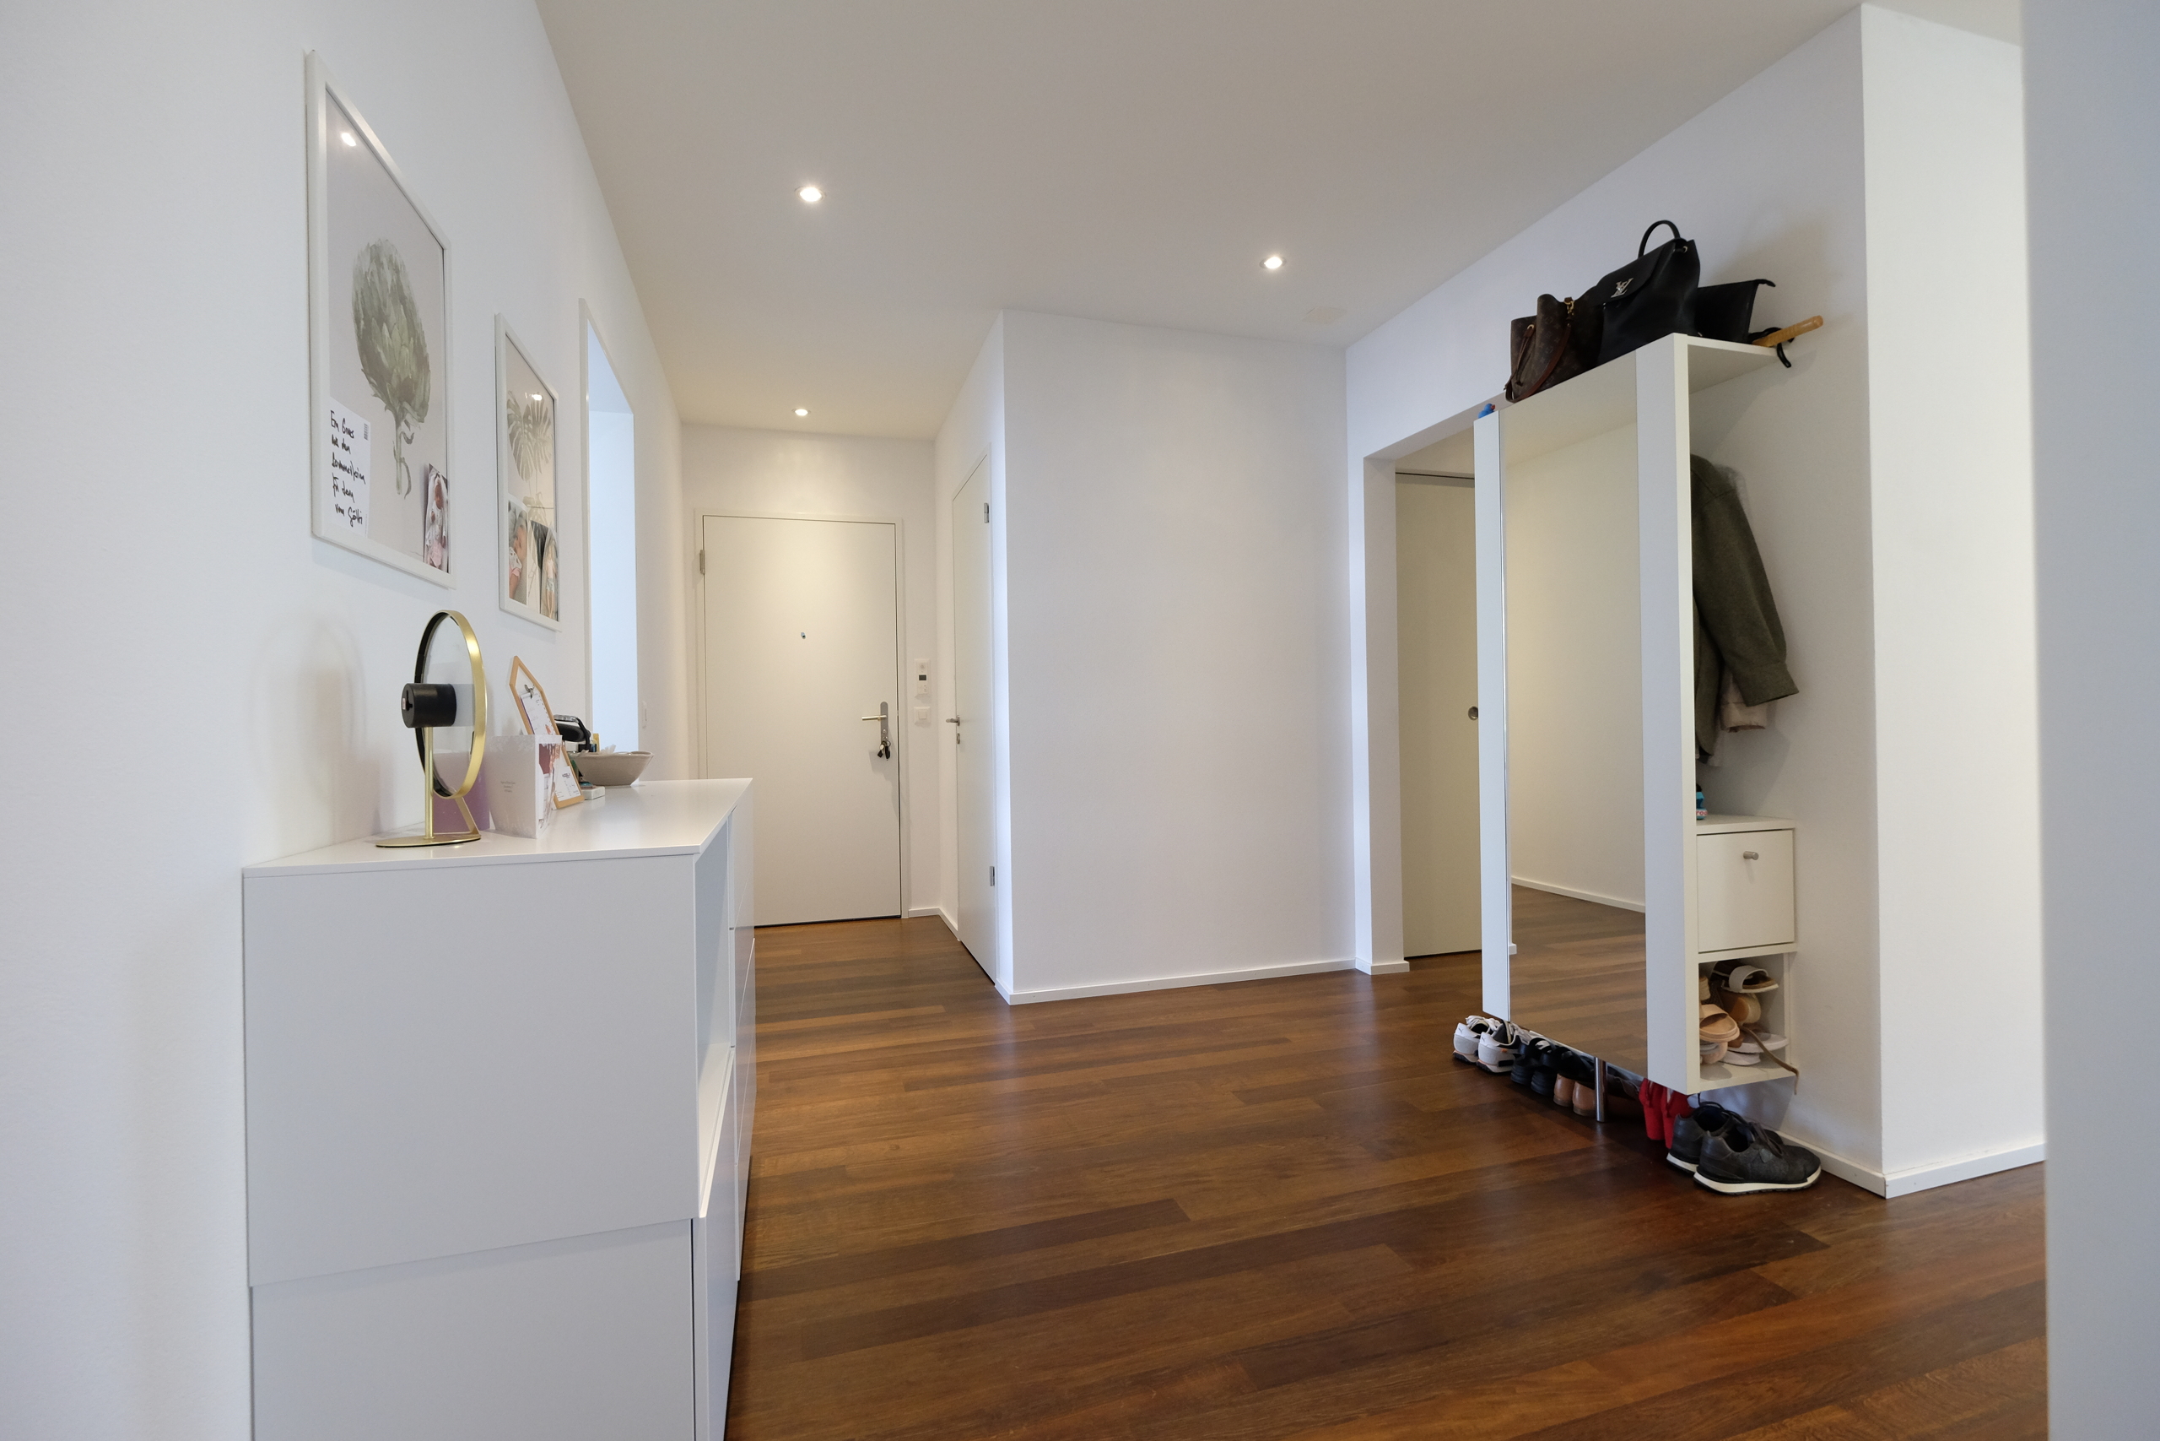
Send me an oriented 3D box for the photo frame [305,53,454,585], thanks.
[{"bbox_3d":[-0.882,-0.456,1.152,0.015,0.522,0.408,-1,0,-18],"label":"photo frame"}]

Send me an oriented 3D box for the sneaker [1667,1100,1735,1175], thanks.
[{"bbox_3d":[1.464,0.921,2.017,0.290,0.125,0.105,-1,0,-12],"label":"sneaker"}]

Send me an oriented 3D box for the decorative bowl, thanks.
[{"bbox_3d":[-1.014,0.106,1.943,0.180,0.077,0.180,-1,0,-18],"label":"decorative bowl"}]

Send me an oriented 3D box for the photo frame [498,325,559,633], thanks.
[{"bbox_3d":[-1.079,-0.454,1.770,0.015,0.522,0.408,-1,0,-18],"label":"photo frame"}]

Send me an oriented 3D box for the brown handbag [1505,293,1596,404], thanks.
[{"bbox_3d":[1.246,-0.955,2.309,0.170,0.255,0.255,-1,0,-18],"label":"brown handbag"}]

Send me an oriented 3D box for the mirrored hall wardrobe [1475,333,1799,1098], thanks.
[{"bbox_3d":[1.359,-0.015,2.259,0.340,1.635,0.590,-1,0,-18],"label":"mirrored hall wardrobe"}]

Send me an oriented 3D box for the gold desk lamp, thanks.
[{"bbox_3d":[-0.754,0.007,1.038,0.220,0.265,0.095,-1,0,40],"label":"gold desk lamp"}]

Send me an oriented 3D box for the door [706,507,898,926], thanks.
[{"bbox_3d":[-1.392,0.005,4.574,0.935,2.055,0.060,-1,0,-18],"label":"door"}]

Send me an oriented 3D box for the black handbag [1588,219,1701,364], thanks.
[{"bbox_3d":[1.296,-0.967,2.100,0.125,0.277,0.265,-1,0,-18],"label":"black handbag"}]

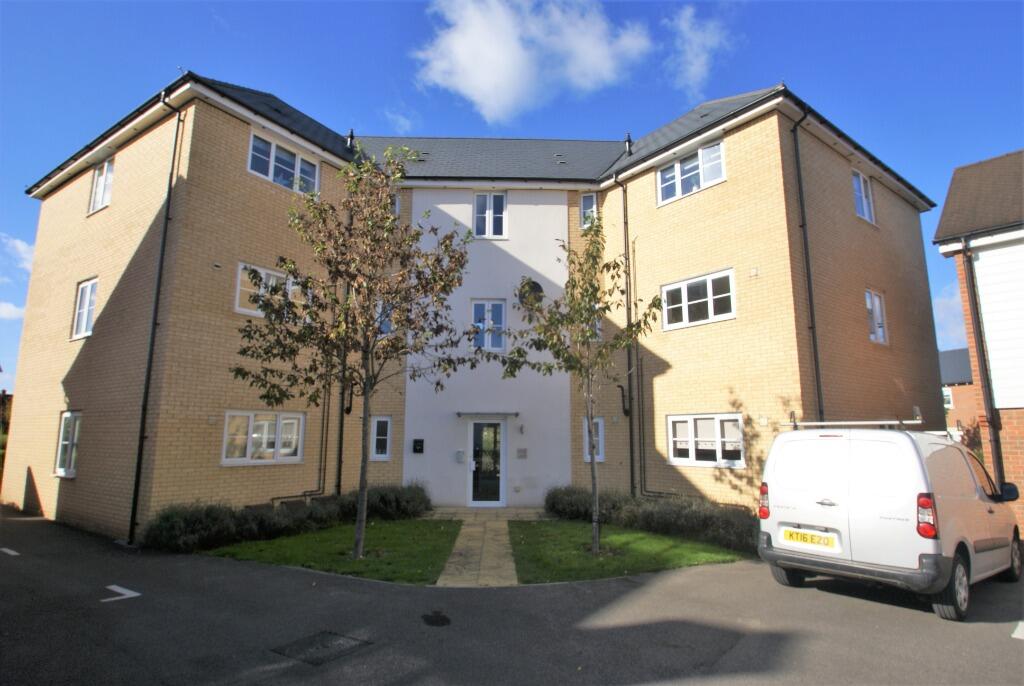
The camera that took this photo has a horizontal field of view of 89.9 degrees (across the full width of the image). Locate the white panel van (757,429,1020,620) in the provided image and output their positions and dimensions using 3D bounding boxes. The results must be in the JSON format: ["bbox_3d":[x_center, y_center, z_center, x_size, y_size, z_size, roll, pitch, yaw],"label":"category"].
[{"bbox_3d":[5.084,2.142,6.738,4.380,1.820,1.850,7,-12,-37],"label":"white panel van"}]

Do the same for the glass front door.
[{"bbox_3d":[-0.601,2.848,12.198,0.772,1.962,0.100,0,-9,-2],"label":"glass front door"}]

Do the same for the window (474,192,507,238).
[{"bbox_3d":[-0.538,-3.283,13.209,0.844,1.266,0.120,0,-9,-2],"label":"window"}]

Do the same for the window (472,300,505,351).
[{"bbox_3d":[-0.572,-0.440,12.740,0.819,1.266,0.120,0,-9,-2],"label":"window"}]

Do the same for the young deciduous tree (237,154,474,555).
[{"bbox_3d":[-2.414,-0.069,7.847,3.529,6.356,3.347,0,-9,0],"label":"young deciduous tree"}]

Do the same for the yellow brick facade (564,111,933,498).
[{"bbox_3d":[6.570,0.067,13.390,8.872,7.953,5.300,7,-12,-38],"label":"yellow brick facade"}]

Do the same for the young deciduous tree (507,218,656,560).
[{"bbox_3d":[1.113,0.496,8.083,2.453,5.331,2.326,0,-9,0],"label":"young deciduous tree"}]

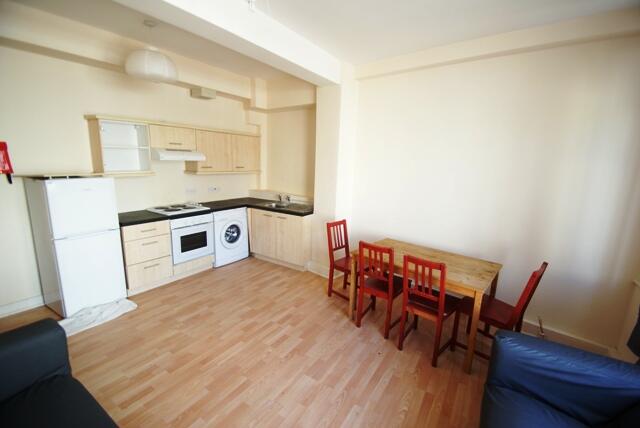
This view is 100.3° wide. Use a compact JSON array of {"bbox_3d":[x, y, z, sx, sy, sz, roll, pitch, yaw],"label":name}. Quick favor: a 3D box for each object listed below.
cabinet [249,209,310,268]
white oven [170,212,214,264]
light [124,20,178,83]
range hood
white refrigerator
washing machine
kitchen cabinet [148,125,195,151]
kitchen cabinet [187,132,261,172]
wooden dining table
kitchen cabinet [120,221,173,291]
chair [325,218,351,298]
[{"bbox_3d":[-0.548,0.343,4.391,1.140,0.860,0.600,8,12,31],"label":"cabinet"},{"bbox_3d":[-1.935,0.295,3.757,0.570,0.620,0.616,8,12,31],"label":"white oven"},{"bbox_3d":[-1.714,-1.677,2.761,0.430,0.550,0.430,8,12,31],"label":"light"},{"bbox_3d":[-1.966,-0.792,3.580,0.520,0.140,0.606,8,12,31],"label":"range hood"},{"bbox_3d":[-2.573,0.307,2.867,0.590,1.360,0.539,8,12,31],"label":"white refrigerator"},{"bbox_3d":[-1.615,0.329,4.307,0.574,0.855,0.625,8,12,31],"label":"washing machine"},{"bbox_3d":[-2.045,-1.006,3.595,0.319,0.290,0.606,8,12,31],"label":"kitchen cabinet"},{"bbox_3d":[-1.556,-0.986,4.403,0.319,0.590,1.259,8,12,31],"label":"kitchen cabinet"},{"bbox_3d":[0.985,0.782,2.624,1.170,0.724,0.745,11,14,41],"label":"wooden dining table"},{"bbox_3d":[-2.247,0.472,3.312,0.584,0.815,0.509,8,12,31],"label":"kitchen cabinet"},{"bbox_3d":[0.362,0.574,3.169,0.490,0.900,0.420,12,14,43],"label":"chair"}]

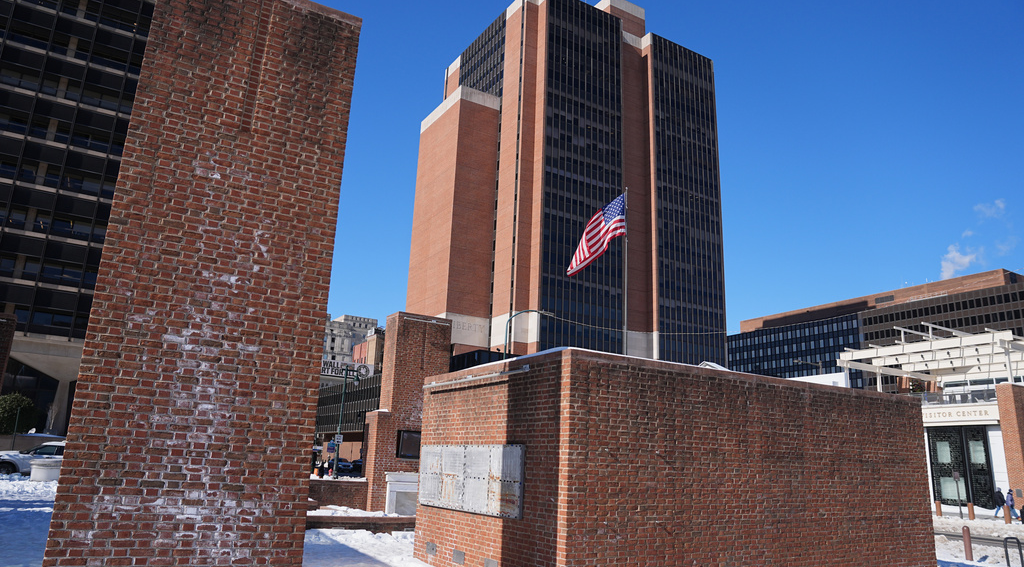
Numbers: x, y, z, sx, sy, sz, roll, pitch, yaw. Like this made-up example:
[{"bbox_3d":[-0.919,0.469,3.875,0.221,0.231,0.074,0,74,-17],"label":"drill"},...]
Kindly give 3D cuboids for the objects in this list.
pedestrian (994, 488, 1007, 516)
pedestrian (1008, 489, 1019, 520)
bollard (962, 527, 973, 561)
[{"bbox_3d":[28.015,12.618,39.261,0.500,1.690,0.600,11,-17,-31],"label":"pedestrian"},{"bbox_3d":[28.109,12.414,38.345,0.480,1.670,0.600,11,-17,-31],"label":"pedestrian"},{"bbox_3d":[12.138,6.927,18.181,0.150,0.890,0.150,11,-17,-31],"label":"bollard"}]

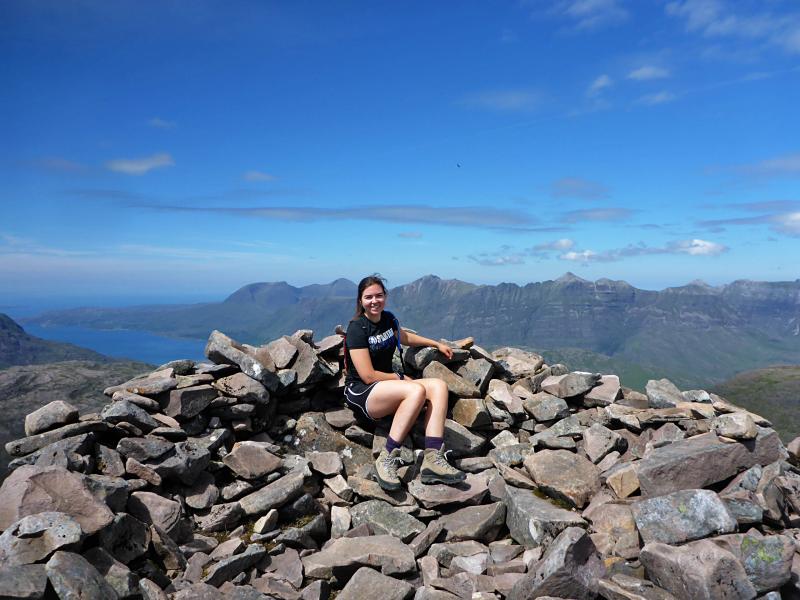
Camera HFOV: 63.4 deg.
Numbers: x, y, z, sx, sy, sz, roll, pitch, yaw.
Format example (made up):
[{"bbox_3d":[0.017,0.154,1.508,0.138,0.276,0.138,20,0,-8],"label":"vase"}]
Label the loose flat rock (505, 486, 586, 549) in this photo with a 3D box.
[{"bbox_3d":[0.710,1.051,3.150,0.350,0.170,0.250,9,18,13],"label":"loose flat rock"}]

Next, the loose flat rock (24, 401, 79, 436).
[{"bbox_3d":[-1.933,0.655,3.600,0.260,0.130,0.170,-16,7,-19],"label":"loose flat rock"}]

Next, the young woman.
[{"bbox_3d":[0.065,0.390,3.530,0.670,1.060,0.780,-1,1,-40],"label":"young woman"}]

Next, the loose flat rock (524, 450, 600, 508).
[{"bbox_3d":[0.785,0.859,3.120,0.320,0.120,0.260,5,35,20],"label":"loose flat rock"}]

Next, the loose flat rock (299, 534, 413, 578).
[{"bbox_3d":[-0.160,1.026,2.600,0.445,0.090,0.200,-2,6,0],"label":"loose flat rock"}]

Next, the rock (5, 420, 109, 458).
[{"bbox_3d":[-1.869,0.759,3.550,0.500,0.070,0.220,-12,3,-16],"label":"rock"}]

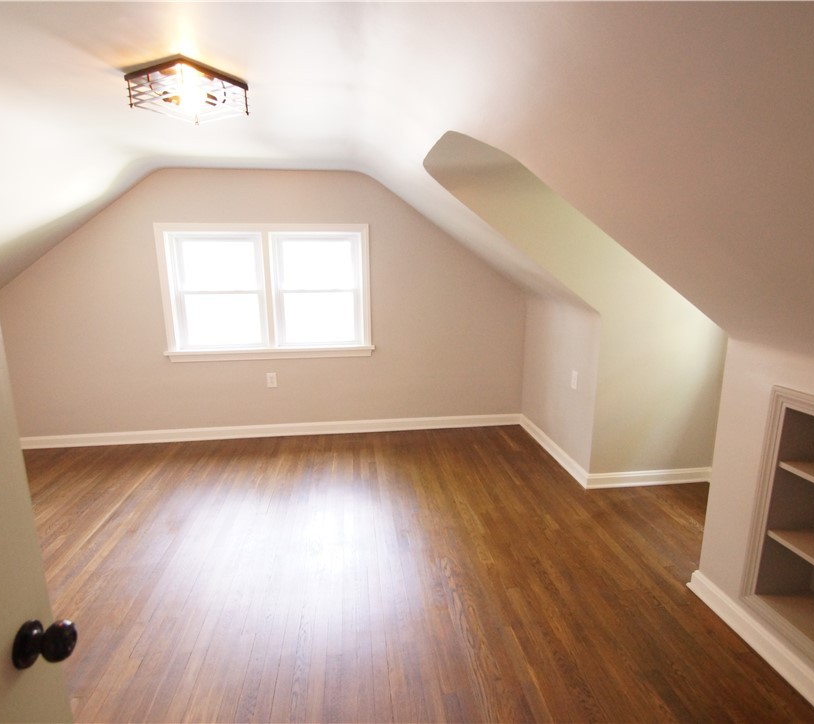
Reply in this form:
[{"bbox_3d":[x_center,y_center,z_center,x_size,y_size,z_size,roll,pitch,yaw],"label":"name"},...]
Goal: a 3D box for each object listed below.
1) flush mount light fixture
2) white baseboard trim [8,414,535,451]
[{"bbox_3d":[-0.918,-1.124,1.914,0.334,0.120,0.334,5,13,28],"label":"flush mount light fixture"},{"bbox_3d":[-1.091,0.602,3.957,4.321,0.096,0.020,-2,11,-6],"label":"white baseboard trim"}]

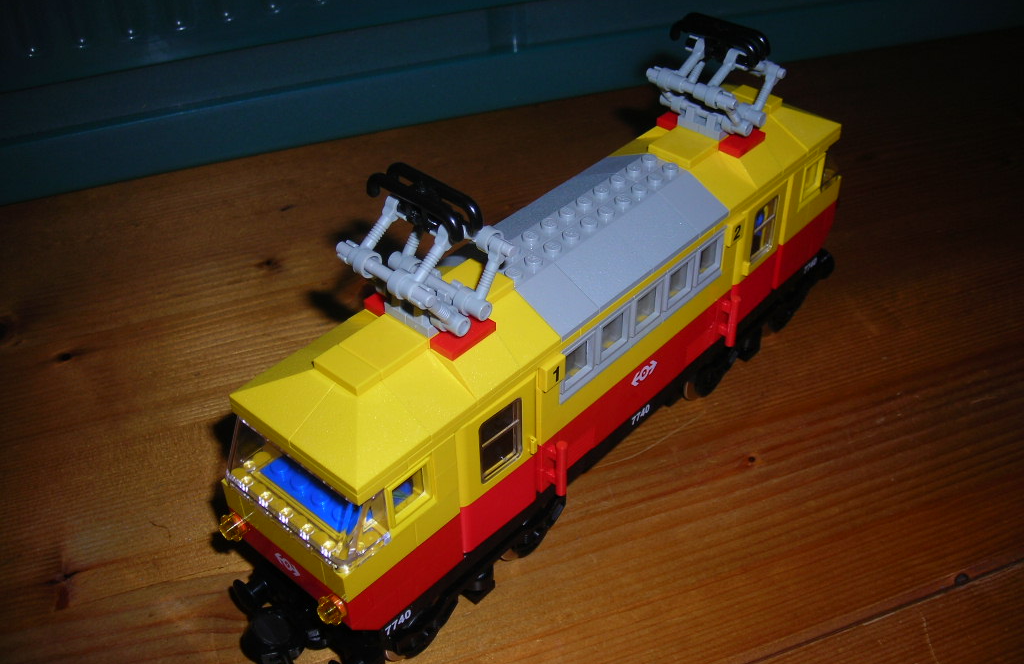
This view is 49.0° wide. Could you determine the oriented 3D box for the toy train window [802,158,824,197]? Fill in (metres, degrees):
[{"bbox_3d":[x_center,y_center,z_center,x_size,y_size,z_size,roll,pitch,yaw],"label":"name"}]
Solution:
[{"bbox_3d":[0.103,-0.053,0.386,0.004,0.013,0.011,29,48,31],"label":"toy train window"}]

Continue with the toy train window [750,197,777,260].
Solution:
[{"bbox_3d":[0.082,-0.034,0.368,0.003,0.021,0.015,29,48,31],"label":"toy train window"}]

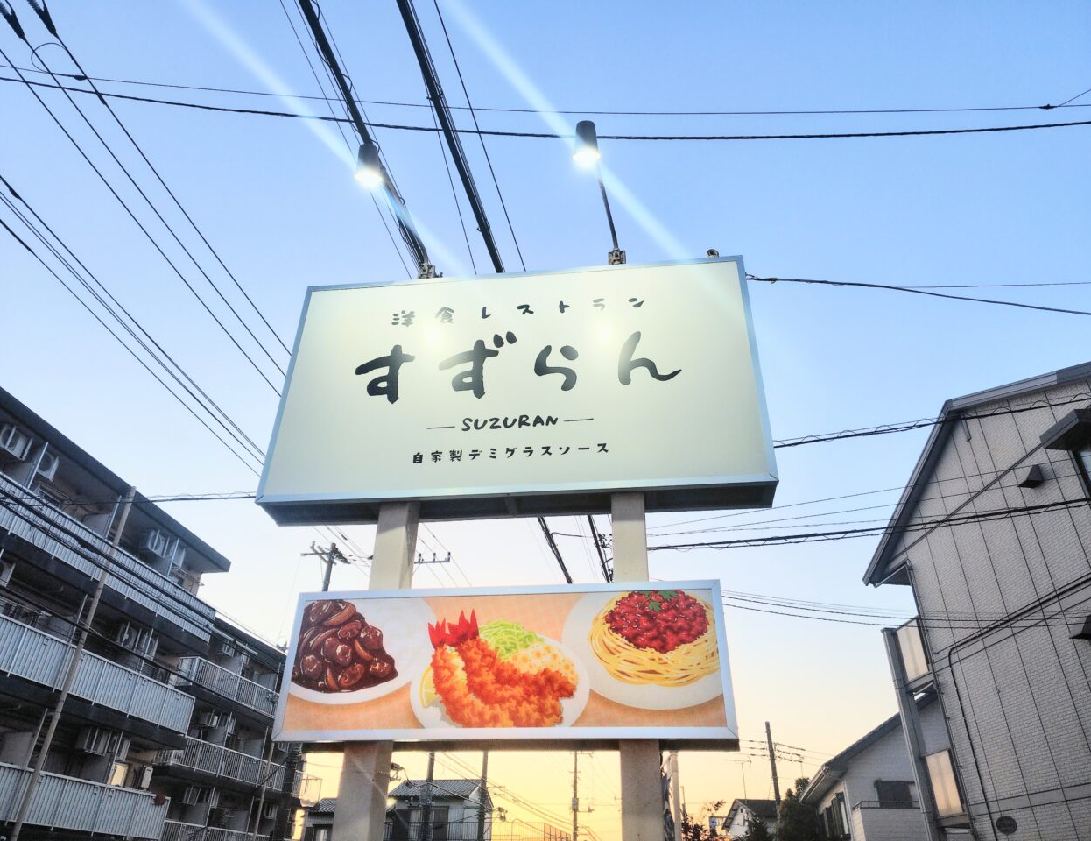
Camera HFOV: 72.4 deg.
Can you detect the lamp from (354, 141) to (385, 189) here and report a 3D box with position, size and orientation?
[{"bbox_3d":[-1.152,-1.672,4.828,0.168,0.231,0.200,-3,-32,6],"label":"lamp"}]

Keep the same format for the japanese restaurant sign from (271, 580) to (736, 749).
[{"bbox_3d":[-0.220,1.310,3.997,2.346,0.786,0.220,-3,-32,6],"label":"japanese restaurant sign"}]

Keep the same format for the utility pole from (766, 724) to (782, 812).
[{"bbox_3d":[12.418,21.119,39.425,0.320,9.700,0.320,-3,-32,6],"label":"utility pole"}]

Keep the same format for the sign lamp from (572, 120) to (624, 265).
[{"bbox_3d":[0.380,-1.475,5.019,0.189,0.357,1.092,-8,-33,14],"label":"sign lamp"}]

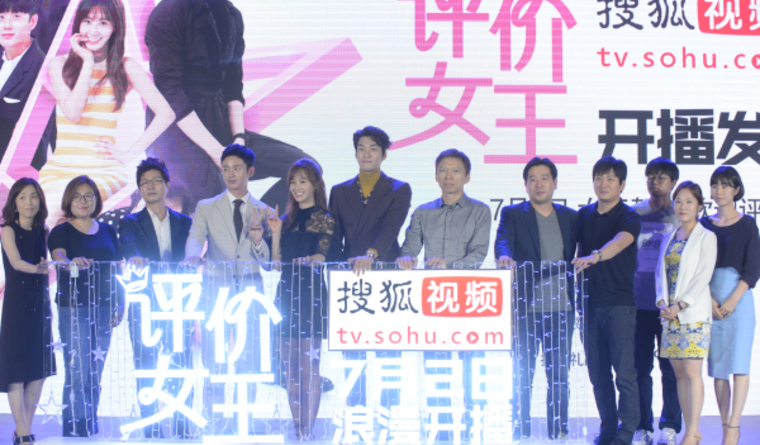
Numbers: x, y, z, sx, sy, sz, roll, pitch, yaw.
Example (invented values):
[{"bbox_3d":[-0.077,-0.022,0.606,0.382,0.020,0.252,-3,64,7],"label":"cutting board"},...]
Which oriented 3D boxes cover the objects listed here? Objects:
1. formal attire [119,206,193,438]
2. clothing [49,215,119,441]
[{"bbox_3d":[-1.308,0.597,8.600,0.431,1.381,0.370,0,0,-7],"label":"formal attire"},{"bbox_3d":[-1.722,0.638,8.600,0.419,1.299,0.360,0,0,-6],"label":"clothing"}]

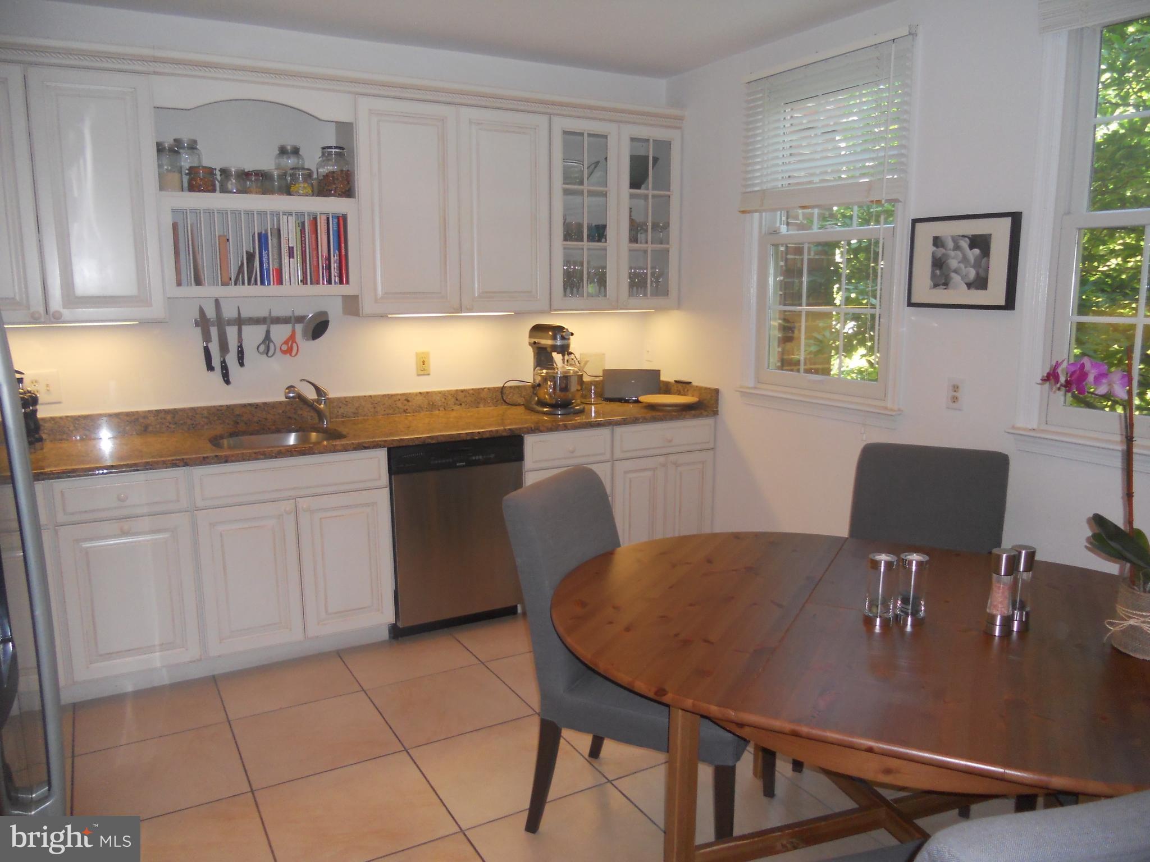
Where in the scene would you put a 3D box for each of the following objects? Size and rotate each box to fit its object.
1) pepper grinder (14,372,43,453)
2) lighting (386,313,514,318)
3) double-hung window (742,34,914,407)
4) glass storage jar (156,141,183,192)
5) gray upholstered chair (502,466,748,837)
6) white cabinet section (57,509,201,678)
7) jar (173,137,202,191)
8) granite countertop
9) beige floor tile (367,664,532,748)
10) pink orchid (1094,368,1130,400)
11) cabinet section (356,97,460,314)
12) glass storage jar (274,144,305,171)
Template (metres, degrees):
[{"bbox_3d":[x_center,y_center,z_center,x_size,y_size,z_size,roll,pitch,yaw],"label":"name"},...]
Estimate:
[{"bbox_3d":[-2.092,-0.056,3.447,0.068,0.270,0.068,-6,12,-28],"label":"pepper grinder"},{"bbox_3d":[-0.551,-0.533,4.034,0.605,0.025,0.050,-5,11,-28],"label":"lighting"},{"bbox_3d":[1.008,-0.822,3.701,0.120,1.375,0.950,-5,11,-28],"label":"double-hung window"},{"bbox_3d":[-1.554,-1.002,3.428,0.102,0.186,0.102,-5,11,-28],"label":"glass storage jar"},{"bbox_3d":[0.217,0.645,2.567,0.640,0.985,0.540,5,11,25],"label":"gray upholstered chair"},{"bbox_3d":[-1.725,0.566,3.473,0.427,0.581,0.460,-5,12,-28],"label":"white cabinet section"},{"bbox_3d":[-1.571,-1.062,3.620,0.125,0.228,0.125,-5,11,-28],"label":"jar"},{"bbox_3d":[-0.810,-0.055,3.954,3.156,0.138,0.605,-5,11,-28],"label":"granite countertop"},{"bbox_3d":[-0.465,1.003,3.301,0.485,0.010,0.490,-5,11,-28],"label":"beige floor tile"},{"bbox_3d":[1.121,-0.097,1.870,0.076,0.063,0.035,6,11,31],"label":"pink orchid"},{"bbox_3d":[-0.770,-0.963,3.942,0.445,0.877,0.310,-5,12,-28],"label":"cabinet section"},{"bbox_3d":[-1.209,-1.096,3.815,0.122,0.228,0.122,-5,11,-28],"label":"glass storage jar"}]

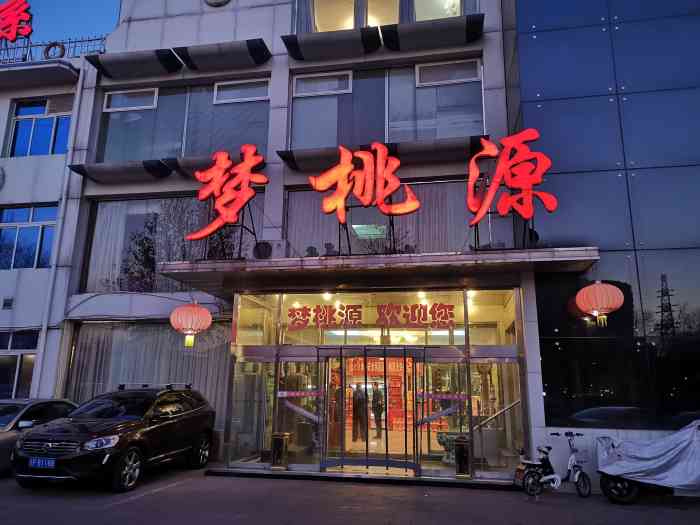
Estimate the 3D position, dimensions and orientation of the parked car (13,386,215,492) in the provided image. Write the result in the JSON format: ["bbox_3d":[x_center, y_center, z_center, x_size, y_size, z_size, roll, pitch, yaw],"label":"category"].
[{"bbox_3d":[-4.265,3.290,10.753,1.890,1.710,4.640,-2,-13,11],"label":"parked car"}]

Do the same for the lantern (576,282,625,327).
[{"bbox_3d":[4.374,0.717,9.552,0.770,0.790,0.770,-2,-13,10],"label":"lantern"}]

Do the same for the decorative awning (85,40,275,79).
[{"bbox_3d":[-4.718,-5.482,14.822,5.200,0.450,0.850,-2,-13,10],"label":"decorative awning"}]

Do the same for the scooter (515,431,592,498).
[{"bbox_3d":[3.304,3.311,8.989,1.330,1.050,0.560,3,-13,-9],"label":"scooter"}]

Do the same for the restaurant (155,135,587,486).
[{"bbox_3d":[0.534,1.040,11.031,7.800,6.322,3.200,-2,-13,10],"label":"restaurant"}]

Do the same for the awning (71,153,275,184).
[{"bbox_3d":[-4.750,-2.382,14.113,5.200,0.450,0.850,-2,-13,10],"label":"awning"}]

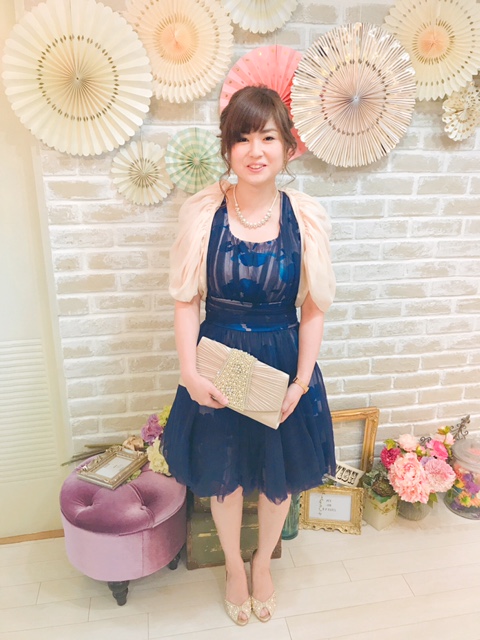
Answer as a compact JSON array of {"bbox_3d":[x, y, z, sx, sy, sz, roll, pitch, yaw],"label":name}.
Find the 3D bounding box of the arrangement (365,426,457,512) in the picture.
[{"bbox_3d":[0.711,0.613,2.121,0.360,0.310,0.260,-3,19,-10],"label":"arrangement"}]

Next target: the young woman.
[{"bbox_3d":[0.038,0.196,1.544,0.530,1.625,0.380,-3,19,-8],"label":"young woman"}]

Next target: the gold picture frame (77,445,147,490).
[{"bbox_3d":[-0.438,0.515,1.812,0.145,0.030,0.200,8,21,22],"label":"gold picture frame"}]

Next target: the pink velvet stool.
[{"bbox_3d":[-0.402,0.726,1.860,0.435,0.416,0.435,-3,19,-10],"label":"pink velvet stool"}]

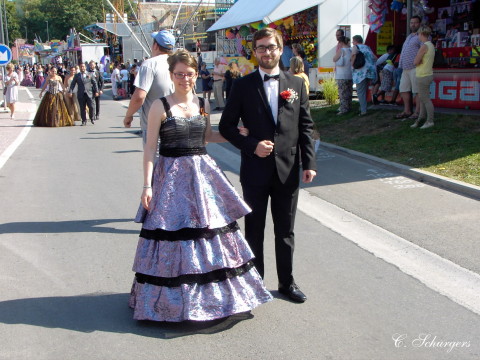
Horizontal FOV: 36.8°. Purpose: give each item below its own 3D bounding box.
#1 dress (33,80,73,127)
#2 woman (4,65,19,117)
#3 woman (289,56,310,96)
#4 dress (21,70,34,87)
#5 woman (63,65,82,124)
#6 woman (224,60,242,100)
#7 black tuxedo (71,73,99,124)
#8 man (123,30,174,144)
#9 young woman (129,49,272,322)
[{"bbox_3d":[-5.377,-2.277,20.823,1.160,1.360,1.050,-3,9,-12],"label":"dress"},{"bbox_3d":[-6.867,-2.660,21.700,0.470,1.640,0.380,-3,9,-14],"label":"woman"},{"bbox_3d":[0.858,-0.955,10.400,0.500,1.620,0.380,-1,9,3],"label":"woman"},{"bbox_3d":[-16.208,-7.720,55.000,1.030,1.250,0.850,-3,9,-12],"label":"dress"},{"bbox_3d":[-5.080,-2.665,22.200,0.850,1.620,0.800,-3,9,-12],"label":"woman"},{"bbox_3d":[-0.203,-2.856,22.500,0.520,1.630,0.380,-3,9,-14],"label":"woman"},{"bbox_3d":[-4.528,-2.393,21.000,0.780,1.500,0.480,-3,9,-12],"label":"black tuxedo"},{"bbox_3d":[-0.847,-0.484,6.900,0.640,1.860,0.550,-6,10,-30],"label":"man"},{"bbox_3d":[-0.259,0.001,4.720,0.980,1.690,0.920,-2,9,-7],"label":"young woman"}]

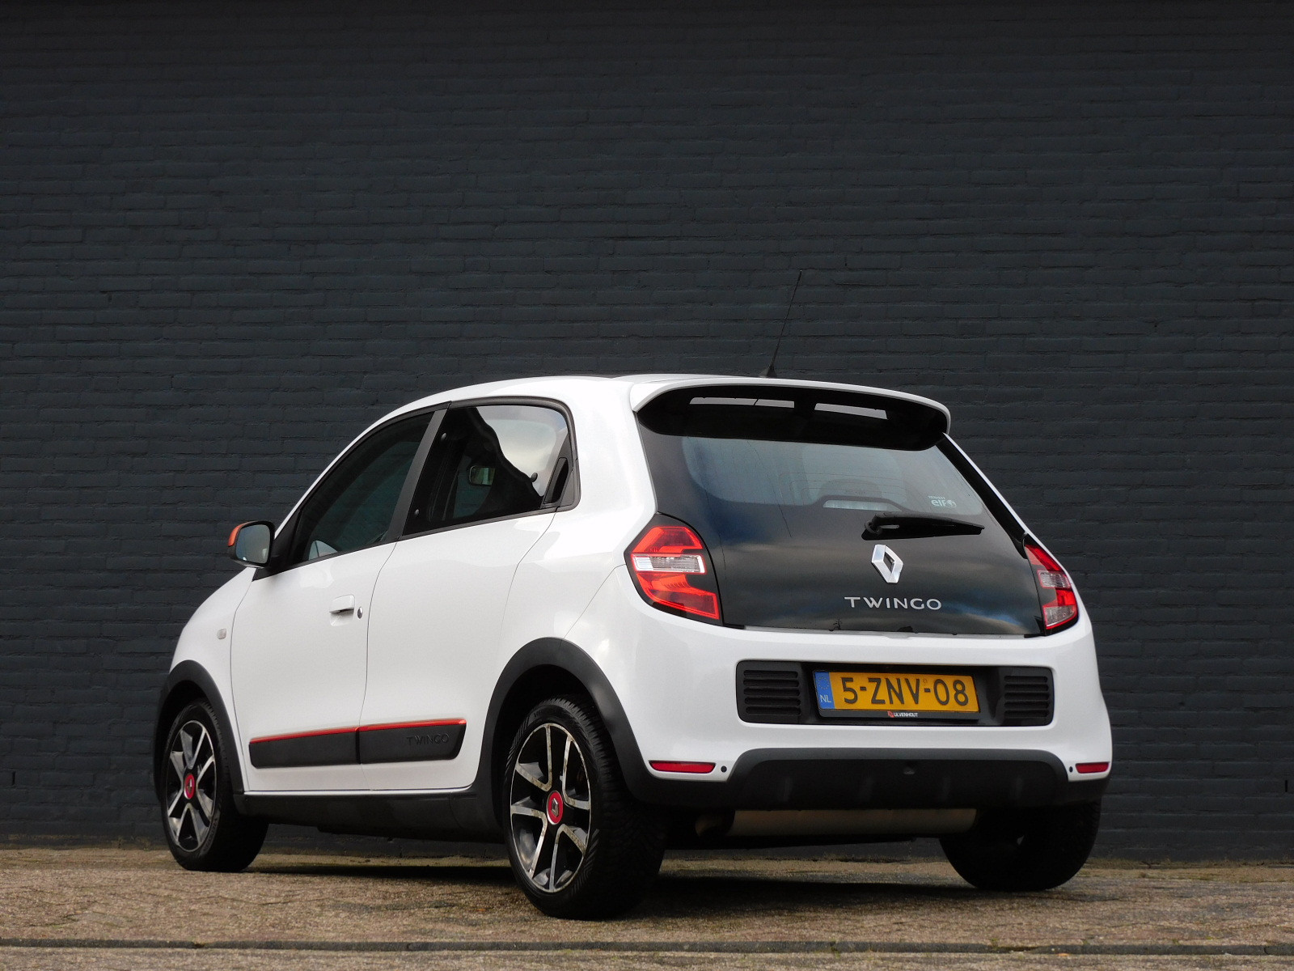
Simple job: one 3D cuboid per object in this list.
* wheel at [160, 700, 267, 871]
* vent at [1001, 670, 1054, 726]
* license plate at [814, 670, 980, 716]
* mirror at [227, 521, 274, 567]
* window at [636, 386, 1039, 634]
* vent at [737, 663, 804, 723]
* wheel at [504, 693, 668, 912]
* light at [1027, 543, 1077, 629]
[{"bbox_3d":[-1.456,1.013,10.109,0.180,0.590,0.590,3,-5,-31],"label":"wheel"},{"bbox_3d":[1.033,0.581,8.200,0.190,0.158,0.040,4,-10,-36],"label":"vent"},{"bbox_3d":[0.670,0.557,7.994,0.525,0.118,0.020,3,-23,-31],"label":"license plate"},{"bbox_3d":[-1.284,0.194,9.657,0.170,0.142,0.100,3,-5,-31],"label":"mirror"},{"bbox_3d":[0.559,0.067,8.231,1.160,0.740,0.150,3,-41,-31],"label":"window"},{"bbox_3d":[0.315,0.538,7.774,0.190,0.158,0.040,3,-9,-26],"label":"vent"},{"bbox_3d":[-0.172,0.856,7.979,0.195,0.590,0.590,3,-5,-31],"label":"wheel"},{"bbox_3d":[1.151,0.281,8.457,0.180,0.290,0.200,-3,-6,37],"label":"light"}]

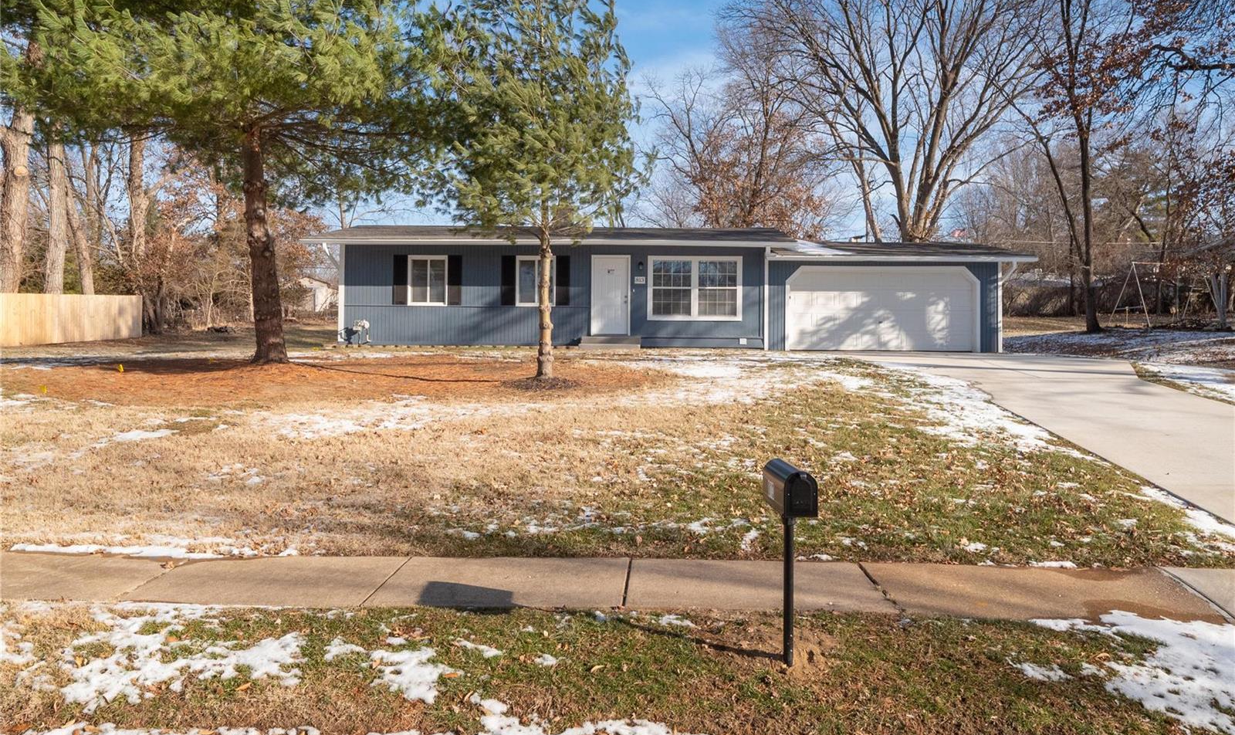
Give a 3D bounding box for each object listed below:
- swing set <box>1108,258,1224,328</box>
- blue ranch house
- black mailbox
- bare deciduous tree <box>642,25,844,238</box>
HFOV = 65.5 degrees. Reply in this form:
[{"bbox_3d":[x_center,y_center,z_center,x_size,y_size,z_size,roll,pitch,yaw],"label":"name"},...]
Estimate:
[{"bbox_3d":[18.484,-2.465,32.300,3.600,2.000,1.400,0,2,-25],"label":"swing set"},{"bbox_3d":[1.412,-2.493,29.903,19.268,3.794,9.500,0,1,2],"label":"blue ranch house"},{"bbox_3d":[0.925,0.642,5.150,0.168,0.228,0.520,0,1,-4],"label":"black mailbox"},{"bbox_3d":[6.077,-8.772,45.820,9.600,14.962,9.200,0,1,0],"label":"bare deciduous tree"}]

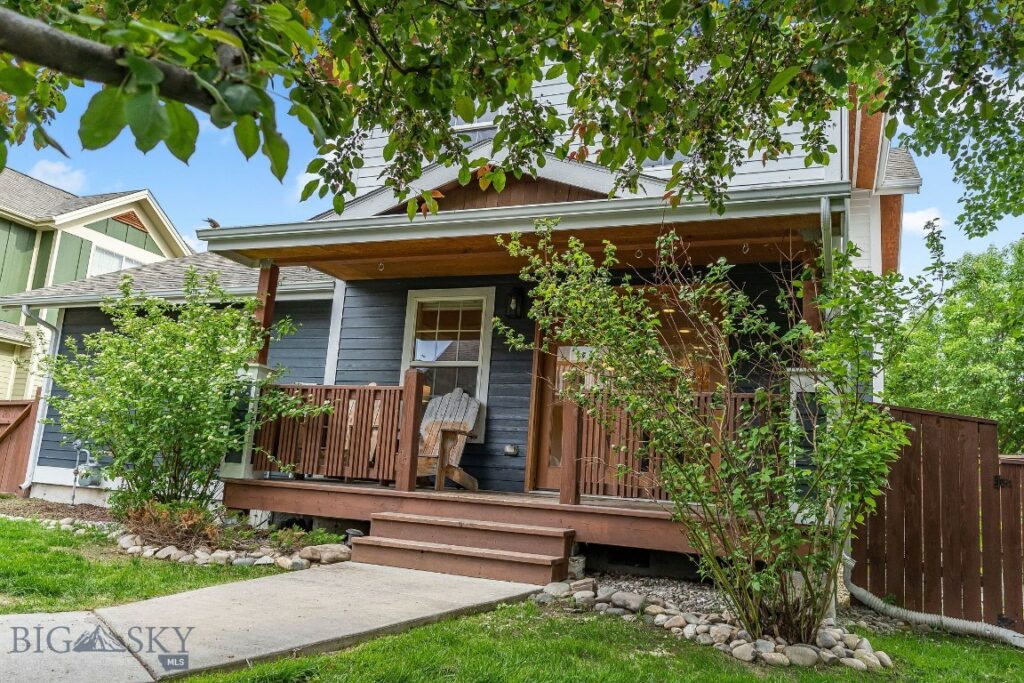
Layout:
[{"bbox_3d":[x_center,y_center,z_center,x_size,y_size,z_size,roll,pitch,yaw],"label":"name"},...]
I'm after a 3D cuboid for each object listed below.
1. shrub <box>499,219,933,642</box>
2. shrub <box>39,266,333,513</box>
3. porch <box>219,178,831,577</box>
[{"bbox_3d":[1.195,0.460,5.071,2.840,2.797,1.998,0,-9,22],"label":"shrub"},{"bbox_3d":[-3.349,0.576,7.912,2.700,2.550,2.350,7,-9,-22],"label":"shrub"},{"bbox_3d":[-0.004,0.506,7.243,5.800,3.013,2.344,0,-9,22],"label":"porch"}]

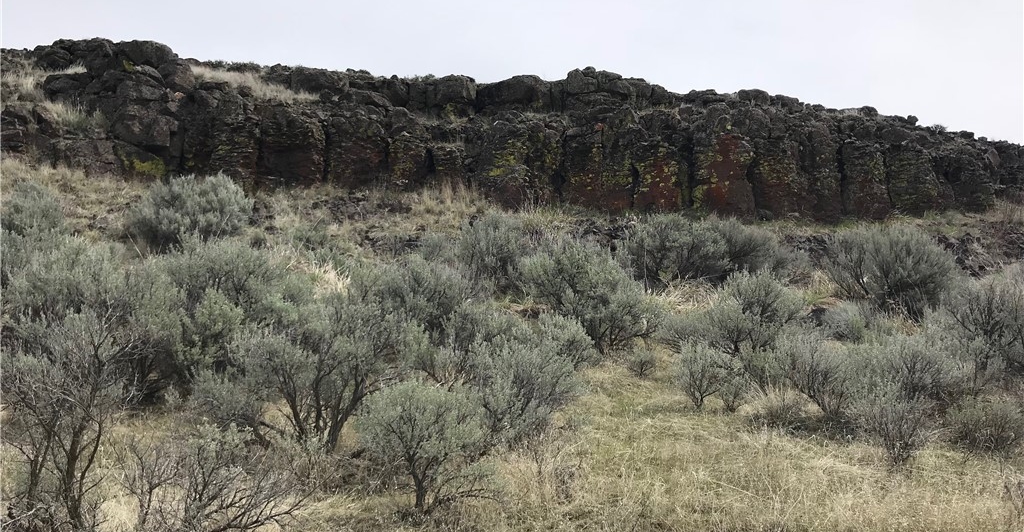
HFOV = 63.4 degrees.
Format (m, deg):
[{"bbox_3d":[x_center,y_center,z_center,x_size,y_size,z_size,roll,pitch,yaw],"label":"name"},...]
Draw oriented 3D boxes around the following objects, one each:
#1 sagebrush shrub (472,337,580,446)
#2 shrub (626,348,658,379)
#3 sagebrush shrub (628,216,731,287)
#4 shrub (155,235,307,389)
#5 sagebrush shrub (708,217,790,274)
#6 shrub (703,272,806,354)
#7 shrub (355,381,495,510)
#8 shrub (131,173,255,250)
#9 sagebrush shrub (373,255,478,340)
[{"bbox_3d":[0.111,1.030,6.800,0.900,0.900,0.830,0,0,0],"label":"sagebrush shrub"},{"bbox_3d":[1.418,1.059,9.000,0.350,0.330,0.320,0,0,0],"label":"shrub"},{"bbox_3d":[2.837,-0.249,14.200,1.750,1.270,1.610,0,0,0],"label":"sagebrush shrub"},{"bbox_3d":[-2.845,0.492,8.400,1.600,1.580,1.470,0,0,0],"label":"shrub"},{"bbox_3d":[4.283,-0.335,15.000,1.590,1.120,1.590,0,0,0],"label":"sagebrush shrub"},{"bbox_3d":[2.991,0.578,10.300,1.290,1.090,1.190,0,0,0],"label":"shrub"},{"bbox_3d":[-0.534,1.096,5.000,0.830,0.810,0.770,0,0,0],"label":"shrub"},{"bbox_3d":[-5.667,-0.943,14.600,2.190,1.410,2.010,0,0,0],"label":"shrub"},{"bbox_3d":[-1.065,0.419,10.200,1.350,1.150,1.250,0,0,0],"label":"sagebrush shrub"}]

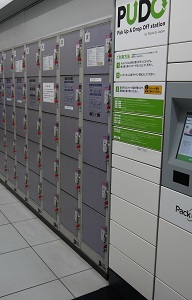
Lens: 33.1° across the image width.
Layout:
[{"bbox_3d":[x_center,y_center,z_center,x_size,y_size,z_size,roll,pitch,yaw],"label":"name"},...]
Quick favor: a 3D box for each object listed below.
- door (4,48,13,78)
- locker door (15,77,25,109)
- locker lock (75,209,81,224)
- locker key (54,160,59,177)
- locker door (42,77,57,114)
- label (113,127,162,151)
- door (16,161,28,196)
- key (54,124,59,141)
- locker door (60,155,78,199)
[{"bbox_3d":[-1.136,-1.113,4.191,0.030,0.345,0.352,-6,13,-31],"label":"door"},{"bbox_3d":[-0.883,-0.667,3.787,0.030,0.335,0.355,-6,13,-31],"label":"locker door"},{"bbox_3d":[-0.161,0.589,2.820,0.040,0.175,0.060,-6,13,-31],"label":"locker lock"},{"bbox_3d":[-0.369,0.174,3.051,0.045,0.156,0.058,-6,13,-31],"label":"locker key"},{"bbox_3d":[-0.455,-0.537,3.153,0.030,0.345,0.362,-5,13,-31],"label":"locker door"},{"bbox_3d":[0.248,-0.079,2.041,0.010,0.090,0.487,-6,13,-31],"label":"label"},{"bbox_3d":[-0.918,0.347,4.041,0.030,0.340,0.351,-6,13,-31],"label":"door"},{"bbox_3d":[-0.373,-0.177,3.021,0.025,0.162,0.050,-5,13,-31],"label":"key"},{"bbox_3d":[-0.235,0.221,2.888,0.030,0.339,0.356,-5,13,-31],"label":"locker door"}]

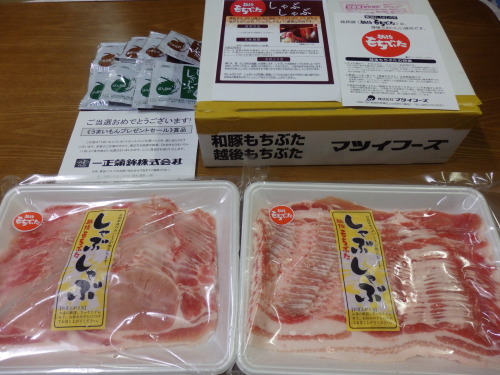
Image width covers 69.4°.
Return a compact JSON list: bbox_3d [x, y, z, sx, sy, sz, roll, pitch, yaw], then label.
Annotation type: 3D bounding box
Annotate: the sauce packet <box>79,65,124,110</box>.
[{"bbox_3d":[-0.208,-0.151,0.547,0.080,0.010,0.080,1,67,2],"label":"sauce packet"}]

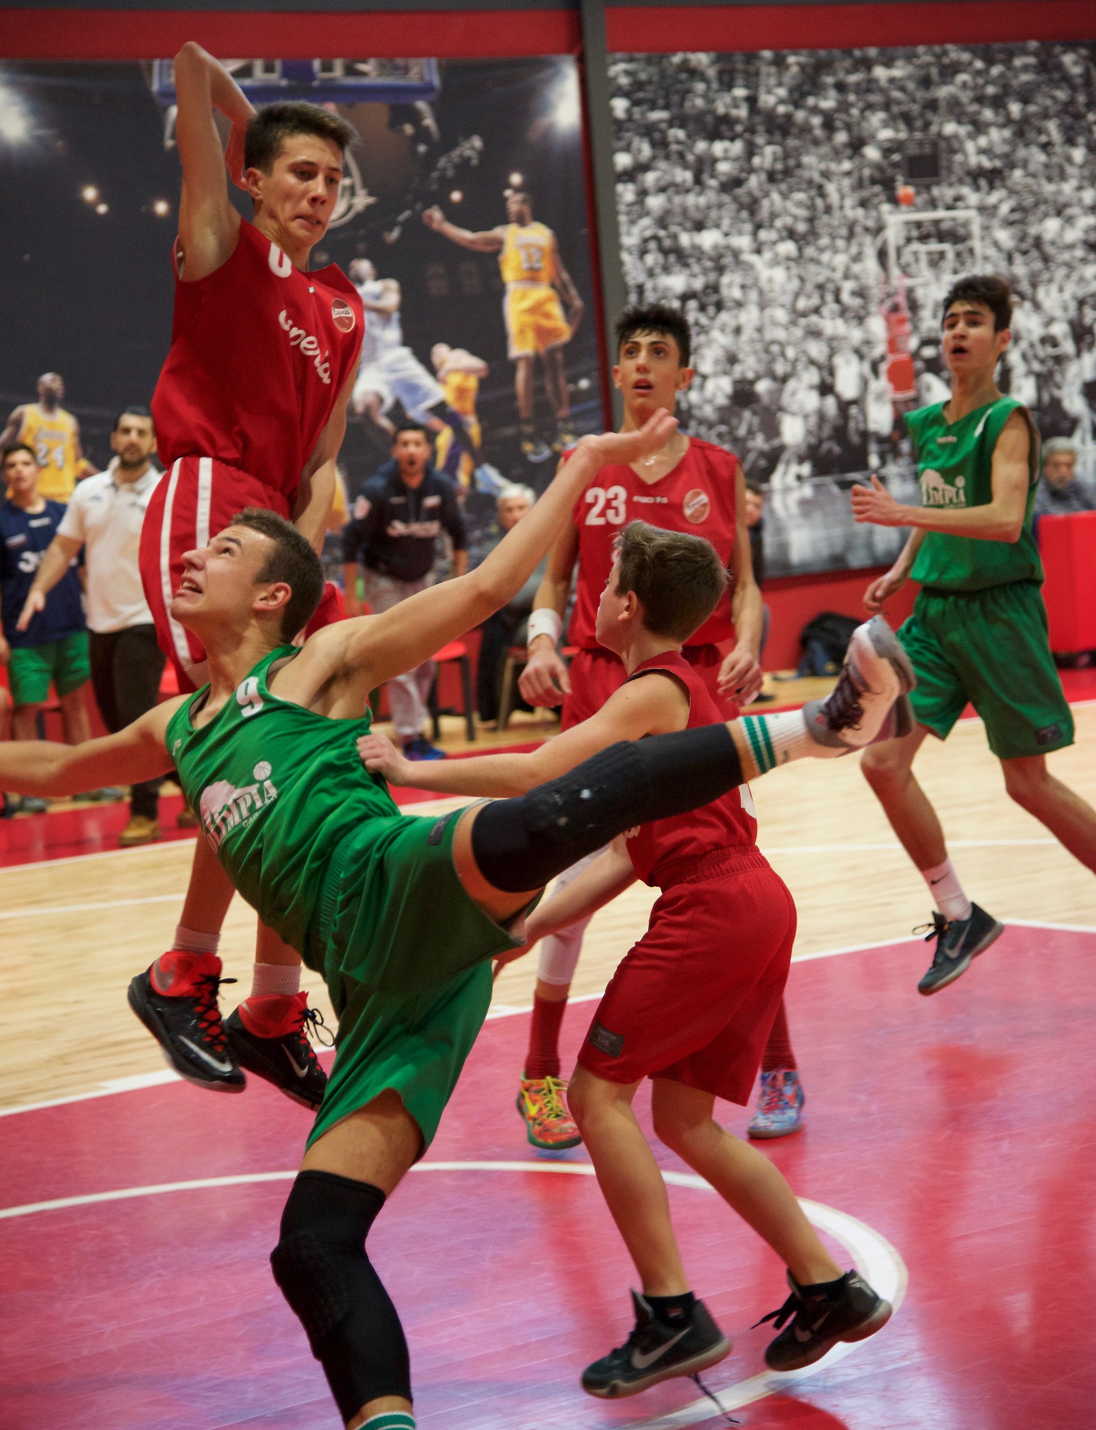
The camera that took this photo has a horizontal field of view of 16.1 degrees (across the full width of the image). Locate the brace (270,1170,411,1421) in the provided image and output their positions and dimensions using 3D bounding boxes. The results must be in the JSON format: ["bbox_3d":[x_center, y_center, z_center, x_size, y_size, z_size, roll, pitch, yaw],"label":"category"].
[{"bbox_3d":[-0.319,0.908,6.080,0.200,0.390,0.145,-3,-11,-36],"label":"brace"}]

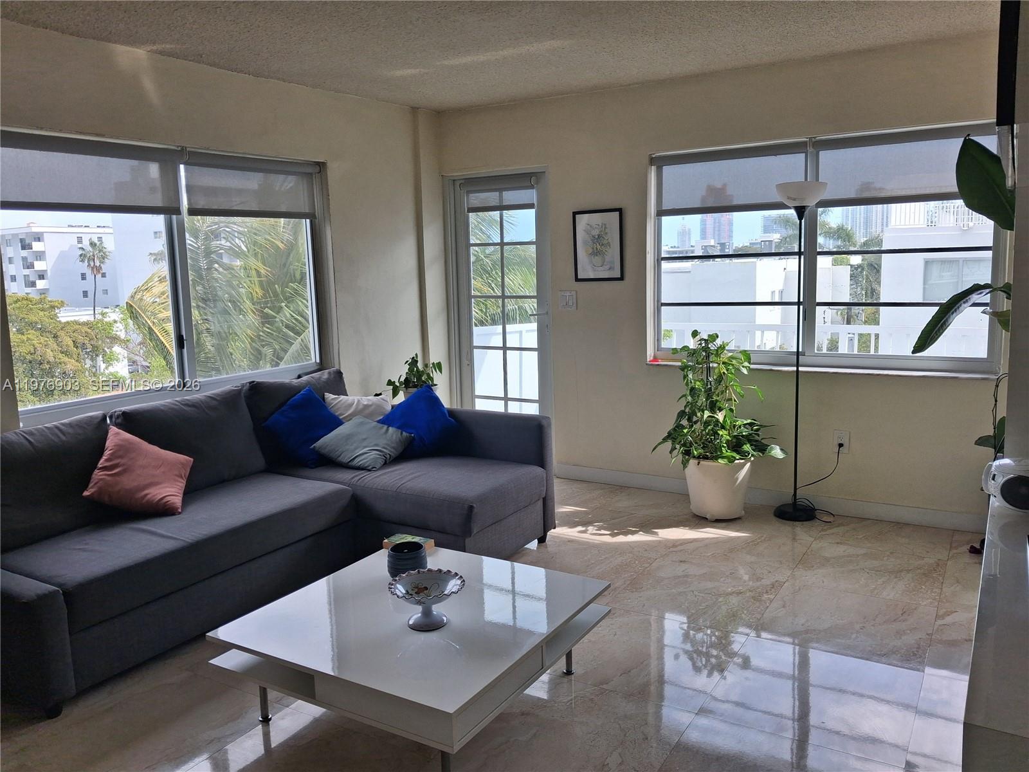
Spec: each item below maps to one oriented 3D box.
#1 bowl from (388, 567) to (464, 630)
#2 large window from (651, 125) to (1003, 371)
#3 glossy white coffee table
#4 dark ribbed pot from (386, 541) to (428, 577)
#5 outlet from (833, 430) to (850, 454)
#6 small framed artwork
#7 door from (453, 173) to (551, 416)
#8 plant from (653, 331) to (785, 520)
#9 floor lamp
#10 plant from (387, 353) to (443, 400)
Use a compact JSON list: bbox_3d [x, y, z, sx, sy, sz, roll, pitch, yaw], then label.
[{"bbox_3d":[-0.275,0.685,2.533,0.246,0.132,0.246,-2,9,0],"label":"bowl"},{"bbox_3d":[1.569,-0.693,4.297,1.770,1.200,0.120,4,11,31],"label":"large window"},{"bbox_3d":[-0.308,0.885,2.692,0.950,0.310,0.950,4,11,31],"label":"glossy white coffee table"},{"bbox_3d":[-0.390,0.639,2.918,0.143,0.108,0.143,-2,9,0],"label":"dark ribbed pot"},{"bbox_3d":[1.758,0.303,4.314,0.073,0.118,0.012,4,11,31],"label":"outlet"},{"bbox_3d":[0.504,-0.851,4.881,0.332,0.427,0.020,4,11,31],"label":"small framed artwork"},{"bbox_3d":[-0.075,-0.394,5.375,0.730,1.970,0.080,4,11,31],"label":"door"},{"bbox_3d":[1.112,0.207,4.398,0.620,1.020,0.560,4,11,31],"label":"plant"},{"bbox_3d":[1.504,-0.163,4.260,0.265,1.770,0.265,4,11,31],"label":"floor lamp"},{"bbox_3d":[-0.608,0.006,4.980,0.330,0.420,0.310,-2,9,0],"label":"plant"}]

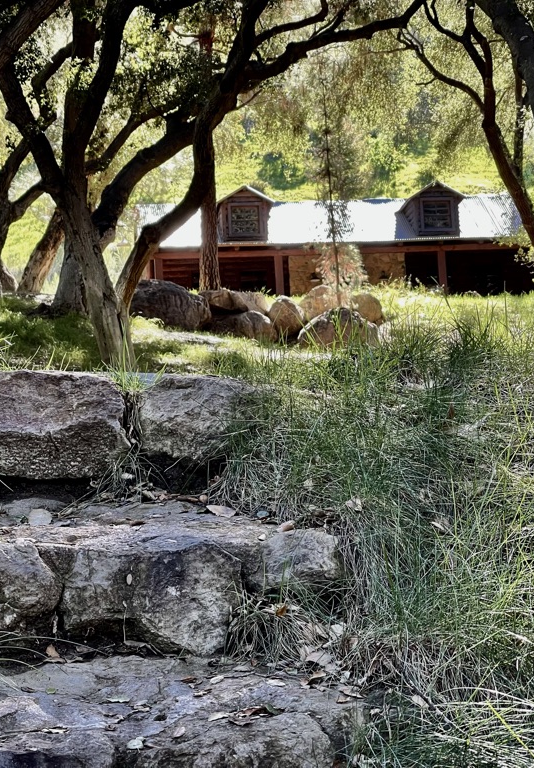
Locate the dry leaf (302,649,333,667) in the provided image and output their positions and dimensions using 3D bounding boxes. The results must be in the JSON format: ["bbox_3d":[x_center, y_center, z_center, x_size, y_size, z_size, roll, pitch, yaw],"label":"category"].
[{"bbox_3d":[0.099,0.535,3.700,0.058,0.022,0.042,-1,2,0],"label":"dry leaf"}]

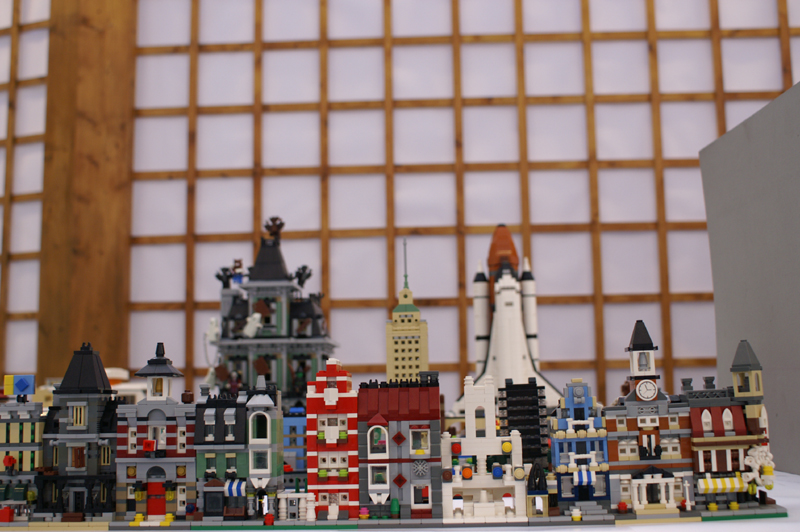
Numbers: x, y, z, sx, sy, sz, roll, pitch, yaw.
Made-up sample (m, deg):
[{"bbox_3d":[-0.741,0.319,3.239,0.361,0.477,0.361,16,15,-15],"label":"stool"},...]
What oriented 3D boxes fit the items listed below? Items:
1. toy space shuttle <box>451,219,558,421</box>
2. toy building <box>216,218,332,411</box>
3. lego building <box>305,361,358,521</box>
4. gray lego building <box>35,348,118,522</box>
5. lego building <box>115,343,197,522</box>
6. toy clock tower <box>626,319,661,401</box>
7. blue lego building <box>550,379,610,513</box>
[{"bbox_3d":[0.214,0.109,1.860,0.226,0.390,0.175,-1,-7,2],"label":"toy space shuttle"},{"bbox_3d":[-0.210,0.110,1.640,0.200,0.385,0.205,-2,-7,2],"label":"toy building"},{"bbox_3d":[-0.050,0.138,0.744,0.040,0.124,0.046,-2,-7,4],"label":"lego building"},{"bbox_3d":[-0.252,0.134,0.757,0.065,0.141,0.060,-2,-7,4],"label":"gray lego building"},{"bbox_3d":[-0.188,0.134,0.752,0.065,0.142,0.056,-2,-7,4],"label":"lego building"},{"bbox_3d":[0.185,0.073,0.713,0.023,0.061,0.024,-2,-7,4],"label":"toy clock tower"},{"bbox_3d":[0.141,0.141,0.731,0.042,0.103,0.054,-2,-7,3],"label":"blue lego building"}]

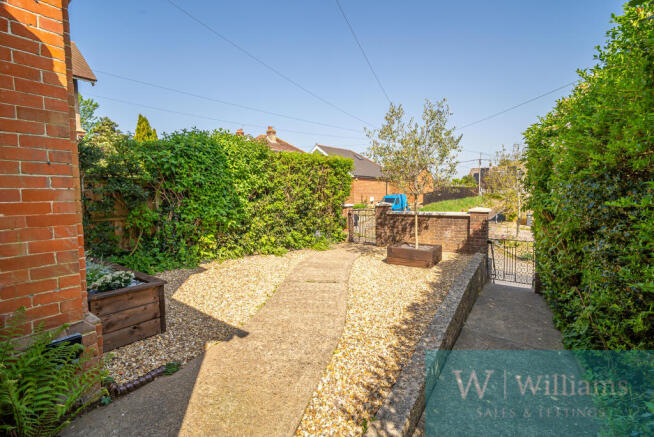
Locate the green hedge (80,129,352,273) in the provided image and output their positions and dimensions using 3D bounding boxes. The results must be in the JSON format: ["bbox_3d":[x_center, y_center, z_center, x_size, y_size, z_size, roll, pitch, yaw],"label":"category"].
[{"bbox_3d":[-2.133,-0.513,6.903,6.100,2.650,1.400,-4,5,-43],"label":"green hedge"}]

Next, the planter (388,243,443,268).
[{"bbox_3d":[1.729,0.699,5.678,0.820,0.300,0.820,2,5,34],"label":"planter"}]

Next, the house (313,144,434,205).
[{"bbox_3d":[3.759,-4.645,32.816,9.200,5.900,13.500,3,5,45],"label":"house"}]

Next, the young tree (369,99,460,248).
[{"bbox_3d":[1.659,-0.848,5.577,1.750,2.900,1.750,2,5,34],"label":"young tree"}]

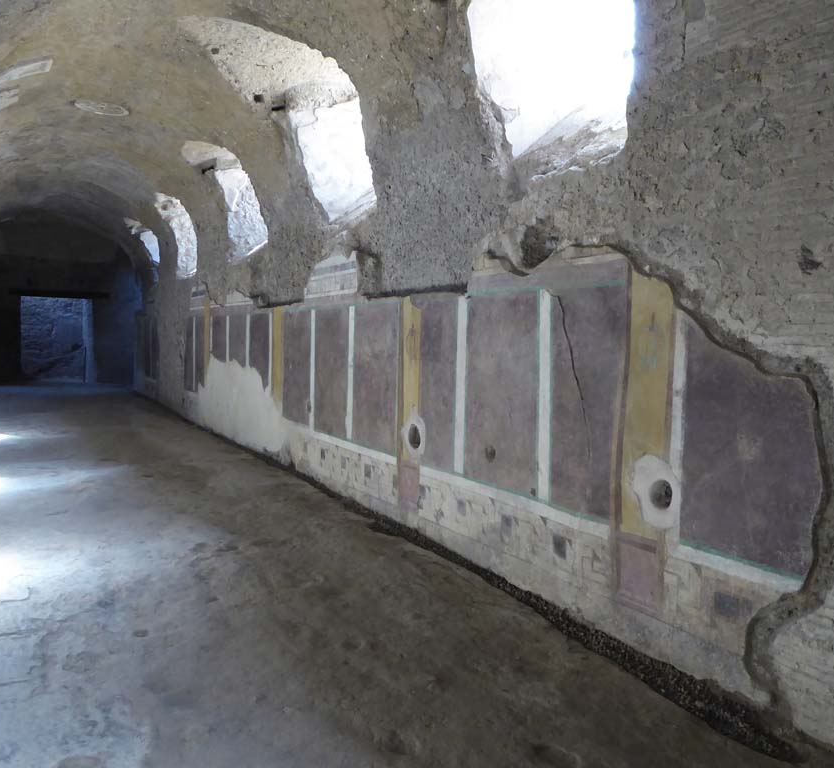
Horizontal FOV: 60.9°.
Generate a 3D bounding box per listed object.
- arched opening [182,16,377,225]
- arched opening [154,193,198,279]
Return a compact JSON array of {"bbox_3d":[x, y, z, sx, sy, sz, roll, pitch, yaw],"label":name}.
[{"bbox_3d":[-1.093,-2.206,6.067,1.370,1.520,1.590,0,3,-30],"label":"arched opening"},{"bbox_3d":[-3.776,-2.372,11.282,0.740,1.180,1.470,0,3,-30],"label":"arched opening"}]

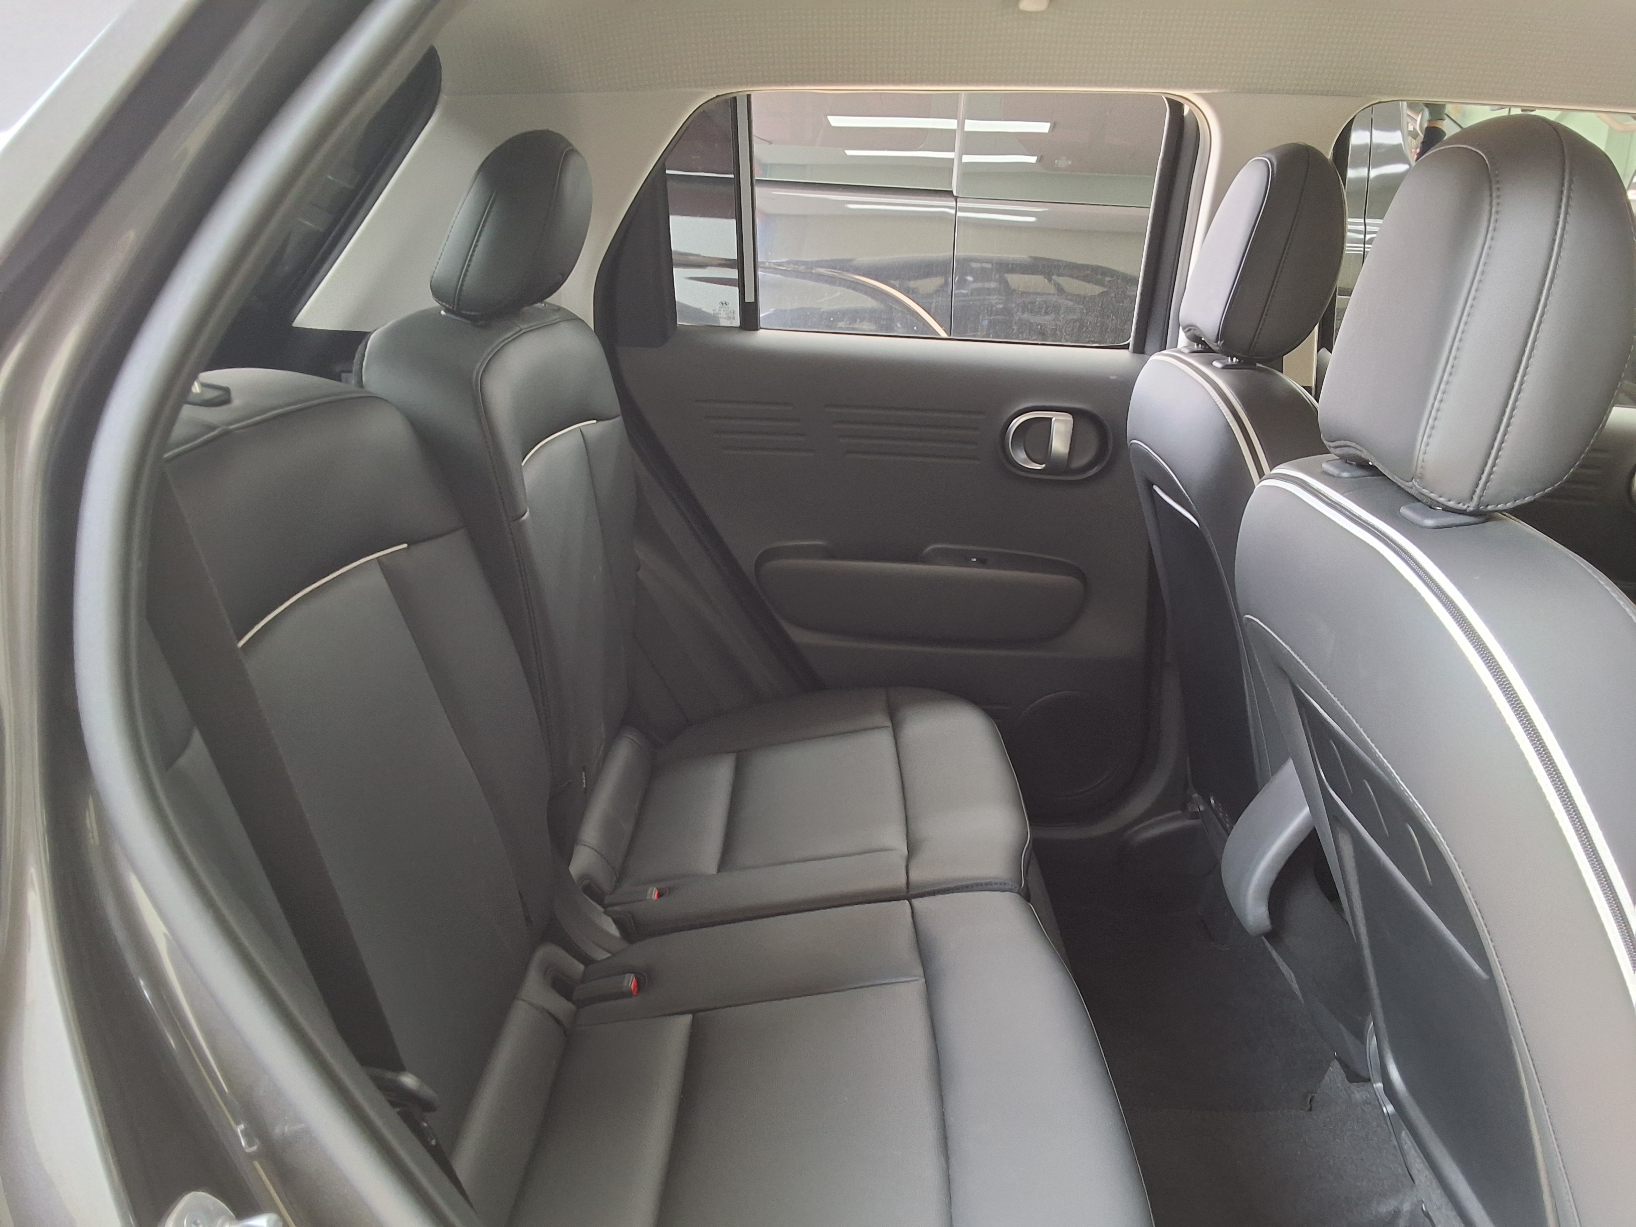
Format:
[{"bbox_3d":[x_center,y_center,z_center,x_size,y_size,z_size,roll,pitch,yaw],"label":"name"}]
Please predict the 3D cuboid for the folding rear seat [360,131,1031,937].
[{"bbox_3d":[-0.098,-0.028,1.492,0.650,0.985,0.590,0,16,1],"label":"folding rear seat"}]

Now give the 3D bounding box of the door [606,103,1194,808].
[{"bbox_3d":[0.115,-0.167,1.835,0.790,1.060,0.180,0,16,1],"label":"door"}]

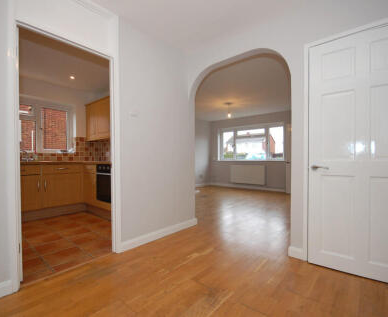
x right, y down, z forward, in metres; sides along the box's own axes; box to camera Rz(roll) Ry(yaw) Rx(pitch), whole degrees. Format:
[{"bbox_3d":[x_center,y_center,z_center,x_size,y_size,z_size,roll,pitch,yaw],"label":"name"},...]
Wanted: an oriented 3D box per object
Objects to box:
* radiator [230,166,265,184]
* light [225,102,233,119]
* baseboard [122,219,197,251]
[{"bbox_3d":[1.785,0.530,6.580,1.190,0.585,0.100,0,0,39],"label":"radiator"},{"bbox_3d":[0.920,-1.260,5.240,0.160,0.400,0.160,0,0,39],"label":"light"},{"bbox_3d":[-0.350,0.918,2.480,0.022,0.094,1.200,0,0,43],"label":"baseboard"}]

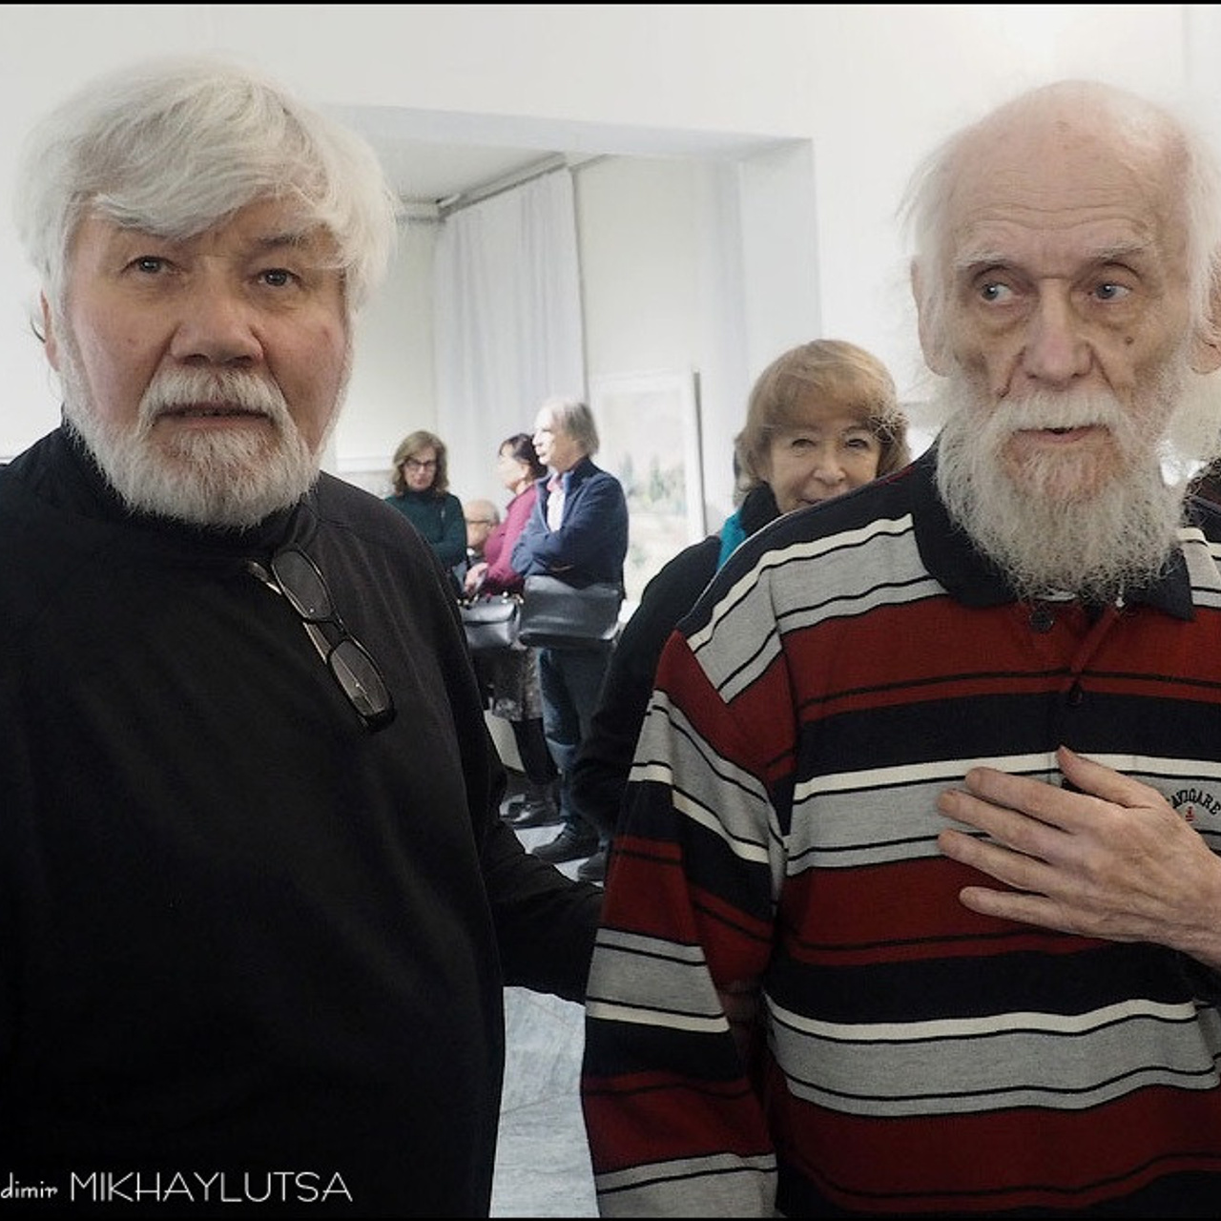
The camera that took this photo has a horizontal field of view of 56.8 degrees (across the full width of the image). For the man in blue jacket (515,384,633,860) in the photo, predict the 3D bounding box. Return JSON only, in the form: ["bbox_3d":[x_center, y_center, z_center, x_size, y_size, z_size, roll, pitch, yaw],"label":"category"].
[{"bbox_3d":[-0.150,0.057,4.170,0.420,1.700,0.500,-8,7,-39],"label":"man in blue jacket"}]

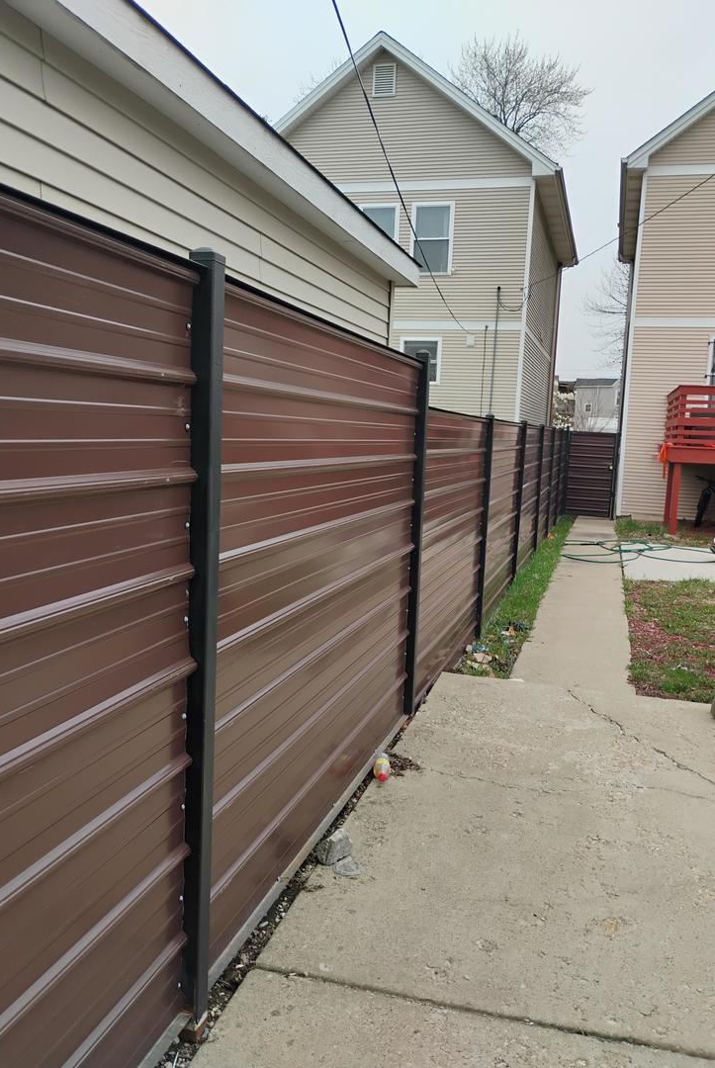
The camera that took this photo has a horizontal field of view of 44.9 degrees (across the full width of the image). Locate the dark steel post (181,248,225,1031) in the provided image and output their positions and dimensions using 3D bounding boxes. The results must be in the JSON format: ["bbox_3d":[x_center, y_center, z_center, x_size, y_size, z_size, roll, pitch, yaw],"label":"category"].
[{"bbox_3d":[-0.386,0.291,2.114,0.066,1.920,0.066,4,7,16],"label":"dark steel post"}]

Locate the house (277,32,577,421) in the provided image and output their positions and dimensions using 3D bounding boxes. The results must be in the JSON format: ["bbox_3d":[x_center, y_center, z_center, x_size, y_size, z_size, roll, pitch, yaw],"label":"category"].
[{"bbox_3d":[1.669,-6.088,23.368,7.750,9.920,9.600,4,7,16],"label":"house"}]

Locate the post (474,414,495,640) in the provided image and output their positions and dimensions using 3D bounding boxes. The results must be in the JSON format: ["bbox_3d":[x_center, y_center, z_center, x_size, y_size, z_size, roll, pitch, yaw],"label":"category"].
[{"bbox_3d":[0.985,-0.050,6.758,0.066,1.787,0.066,4,7,16],"label":"post"}]

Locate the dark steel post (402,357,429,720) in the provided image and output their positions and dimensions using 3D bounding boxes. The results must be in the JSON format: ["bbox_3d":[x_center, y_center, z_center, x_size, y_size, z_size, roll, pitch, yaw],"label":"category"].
[{"bbox_3d":[0.293,0.011,4.407,0.066,1.862,0.066,4,7,16],"label":"dark steel post"}]

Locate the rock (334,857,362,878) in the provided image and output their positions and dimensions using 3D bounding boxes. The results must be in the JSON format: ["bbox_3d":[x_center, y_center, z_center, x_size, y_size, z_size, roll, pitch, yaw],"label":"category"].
[{"bbox_3d":[-0.037,1.123,2.927,0.086,0.035,0.074,1,7,-14],"label":"rock"}]

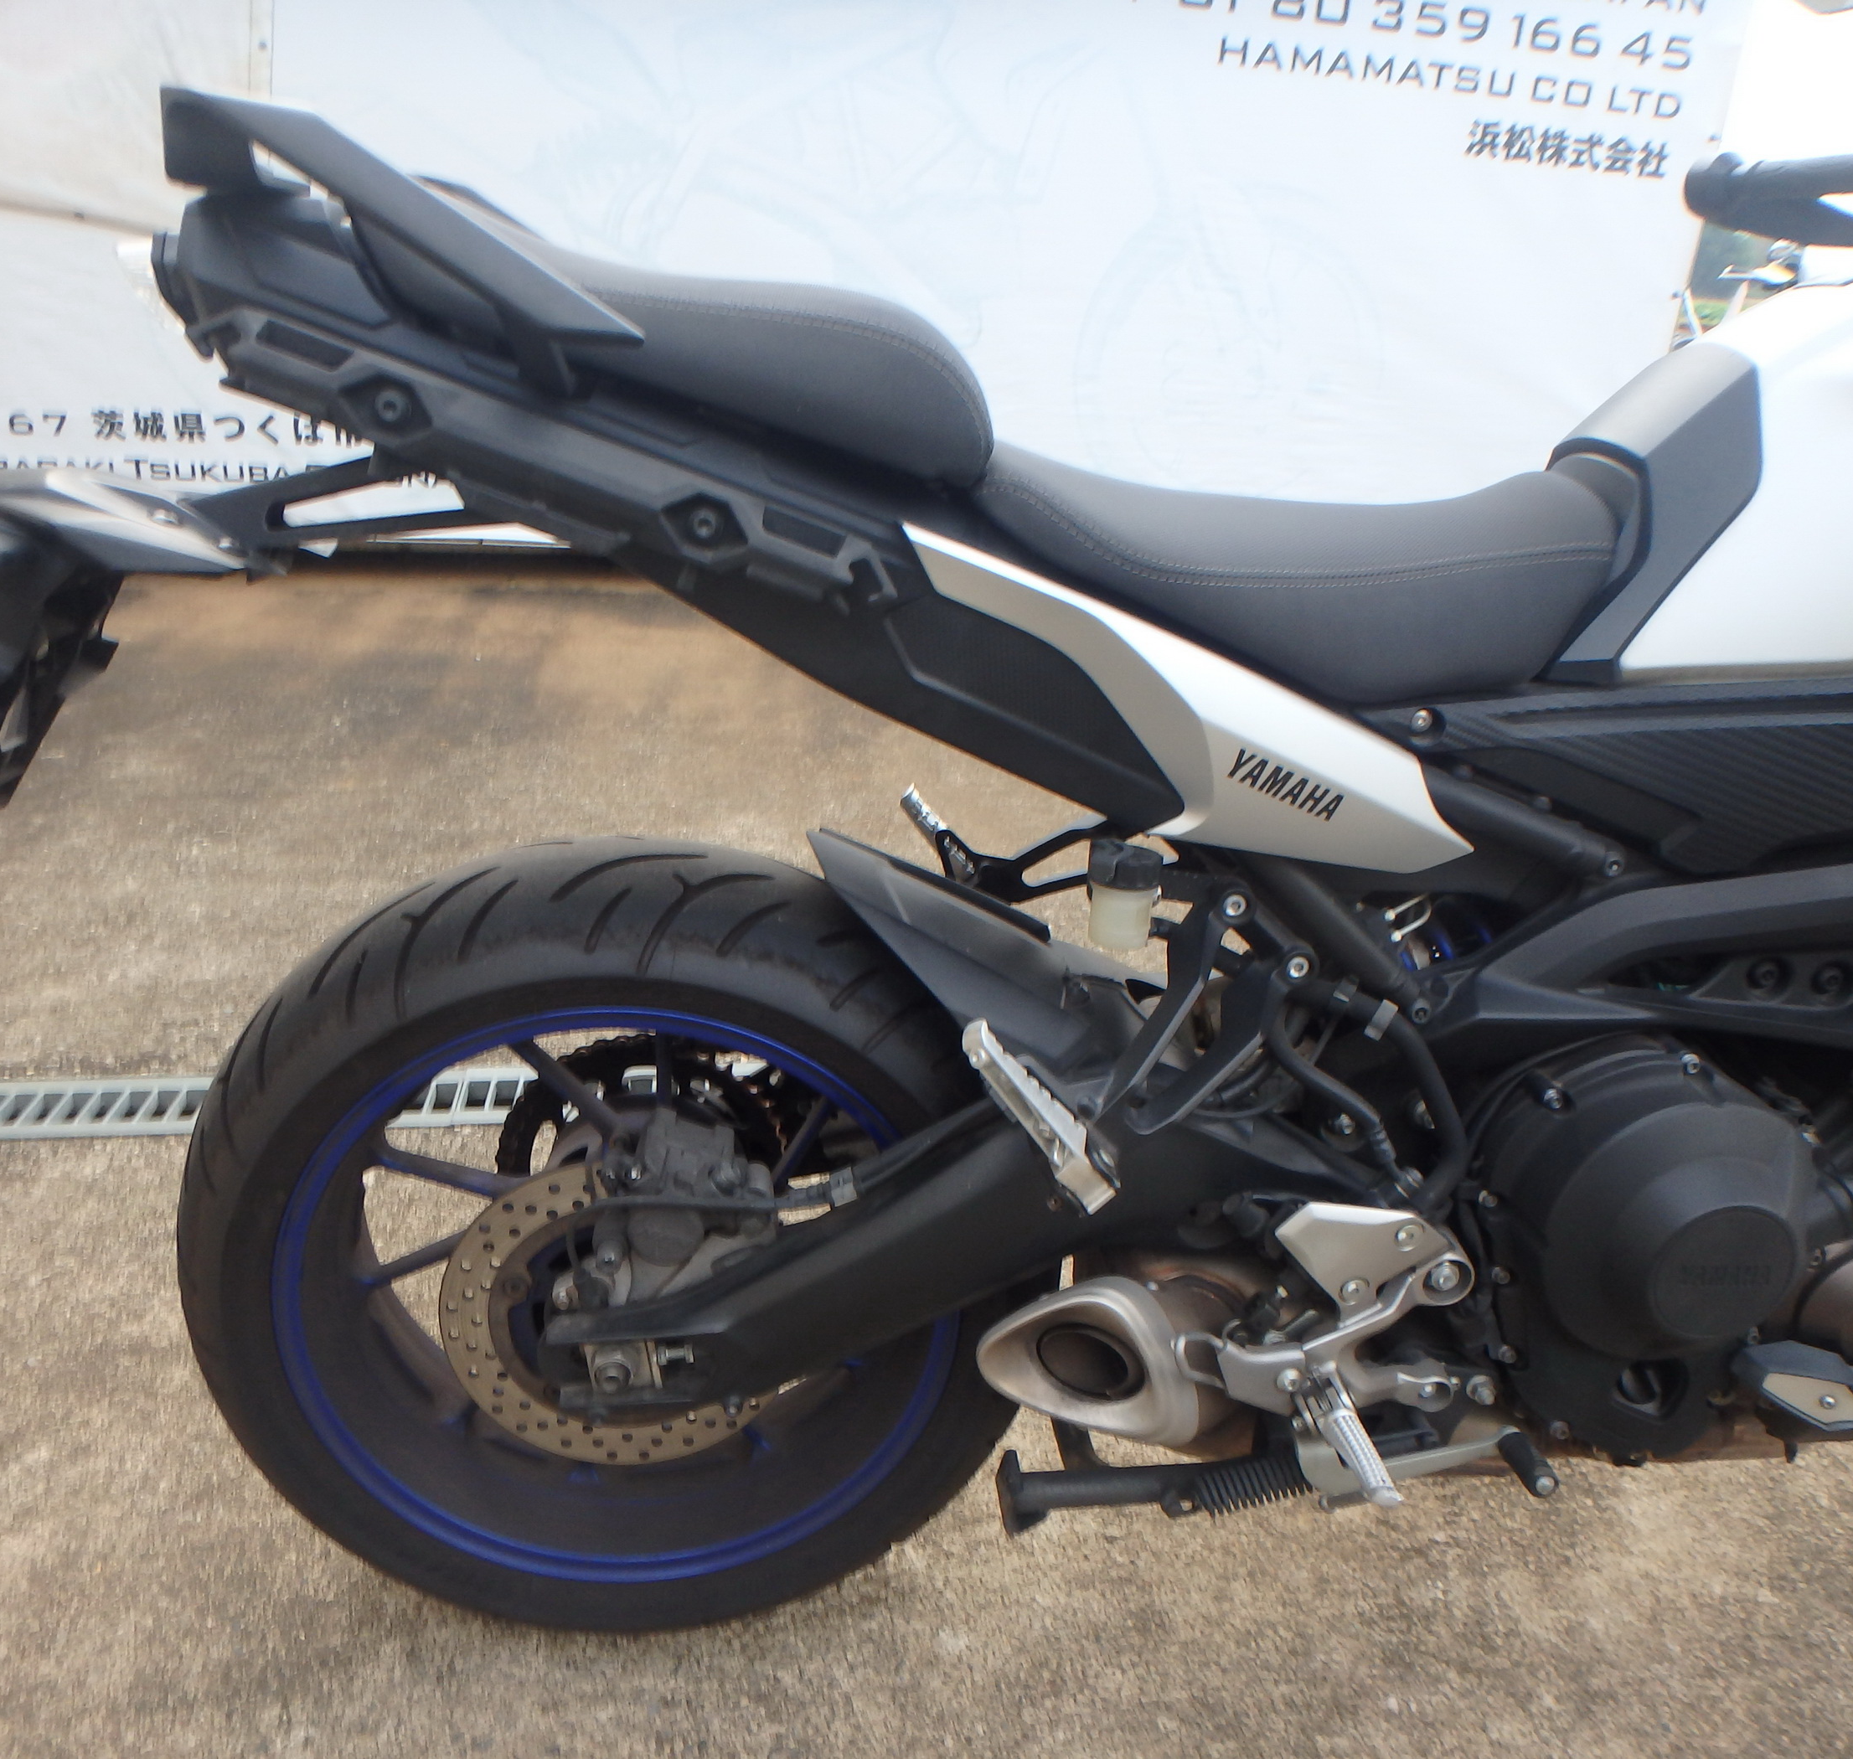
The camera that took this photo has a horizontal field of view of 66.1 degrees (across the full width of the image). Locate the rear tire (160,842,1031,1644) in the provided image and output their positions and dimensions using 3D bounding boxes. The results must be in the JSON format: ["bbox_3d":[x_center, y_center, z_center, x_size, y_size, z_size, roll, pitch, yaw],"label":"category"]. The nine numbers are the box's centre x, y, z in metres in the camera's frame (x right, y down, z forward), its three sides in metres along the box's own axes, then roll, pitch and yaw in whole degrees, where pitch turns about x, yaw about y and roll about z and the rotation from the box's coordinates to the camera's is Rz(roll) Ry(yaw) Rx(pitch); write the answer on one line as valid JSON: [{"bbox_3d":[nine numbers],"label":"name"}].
[{"bbox_3d":[-0.216,0.278,1.062,0.630,0.630,0.182,2,18,-6],"label":"rear tire"}]

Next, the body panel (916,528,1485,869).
[{"bbox_3d":[0.155,-0.103,0.832,0.345,0.186,0.060,2,18,-6],"label":"body panel"}]

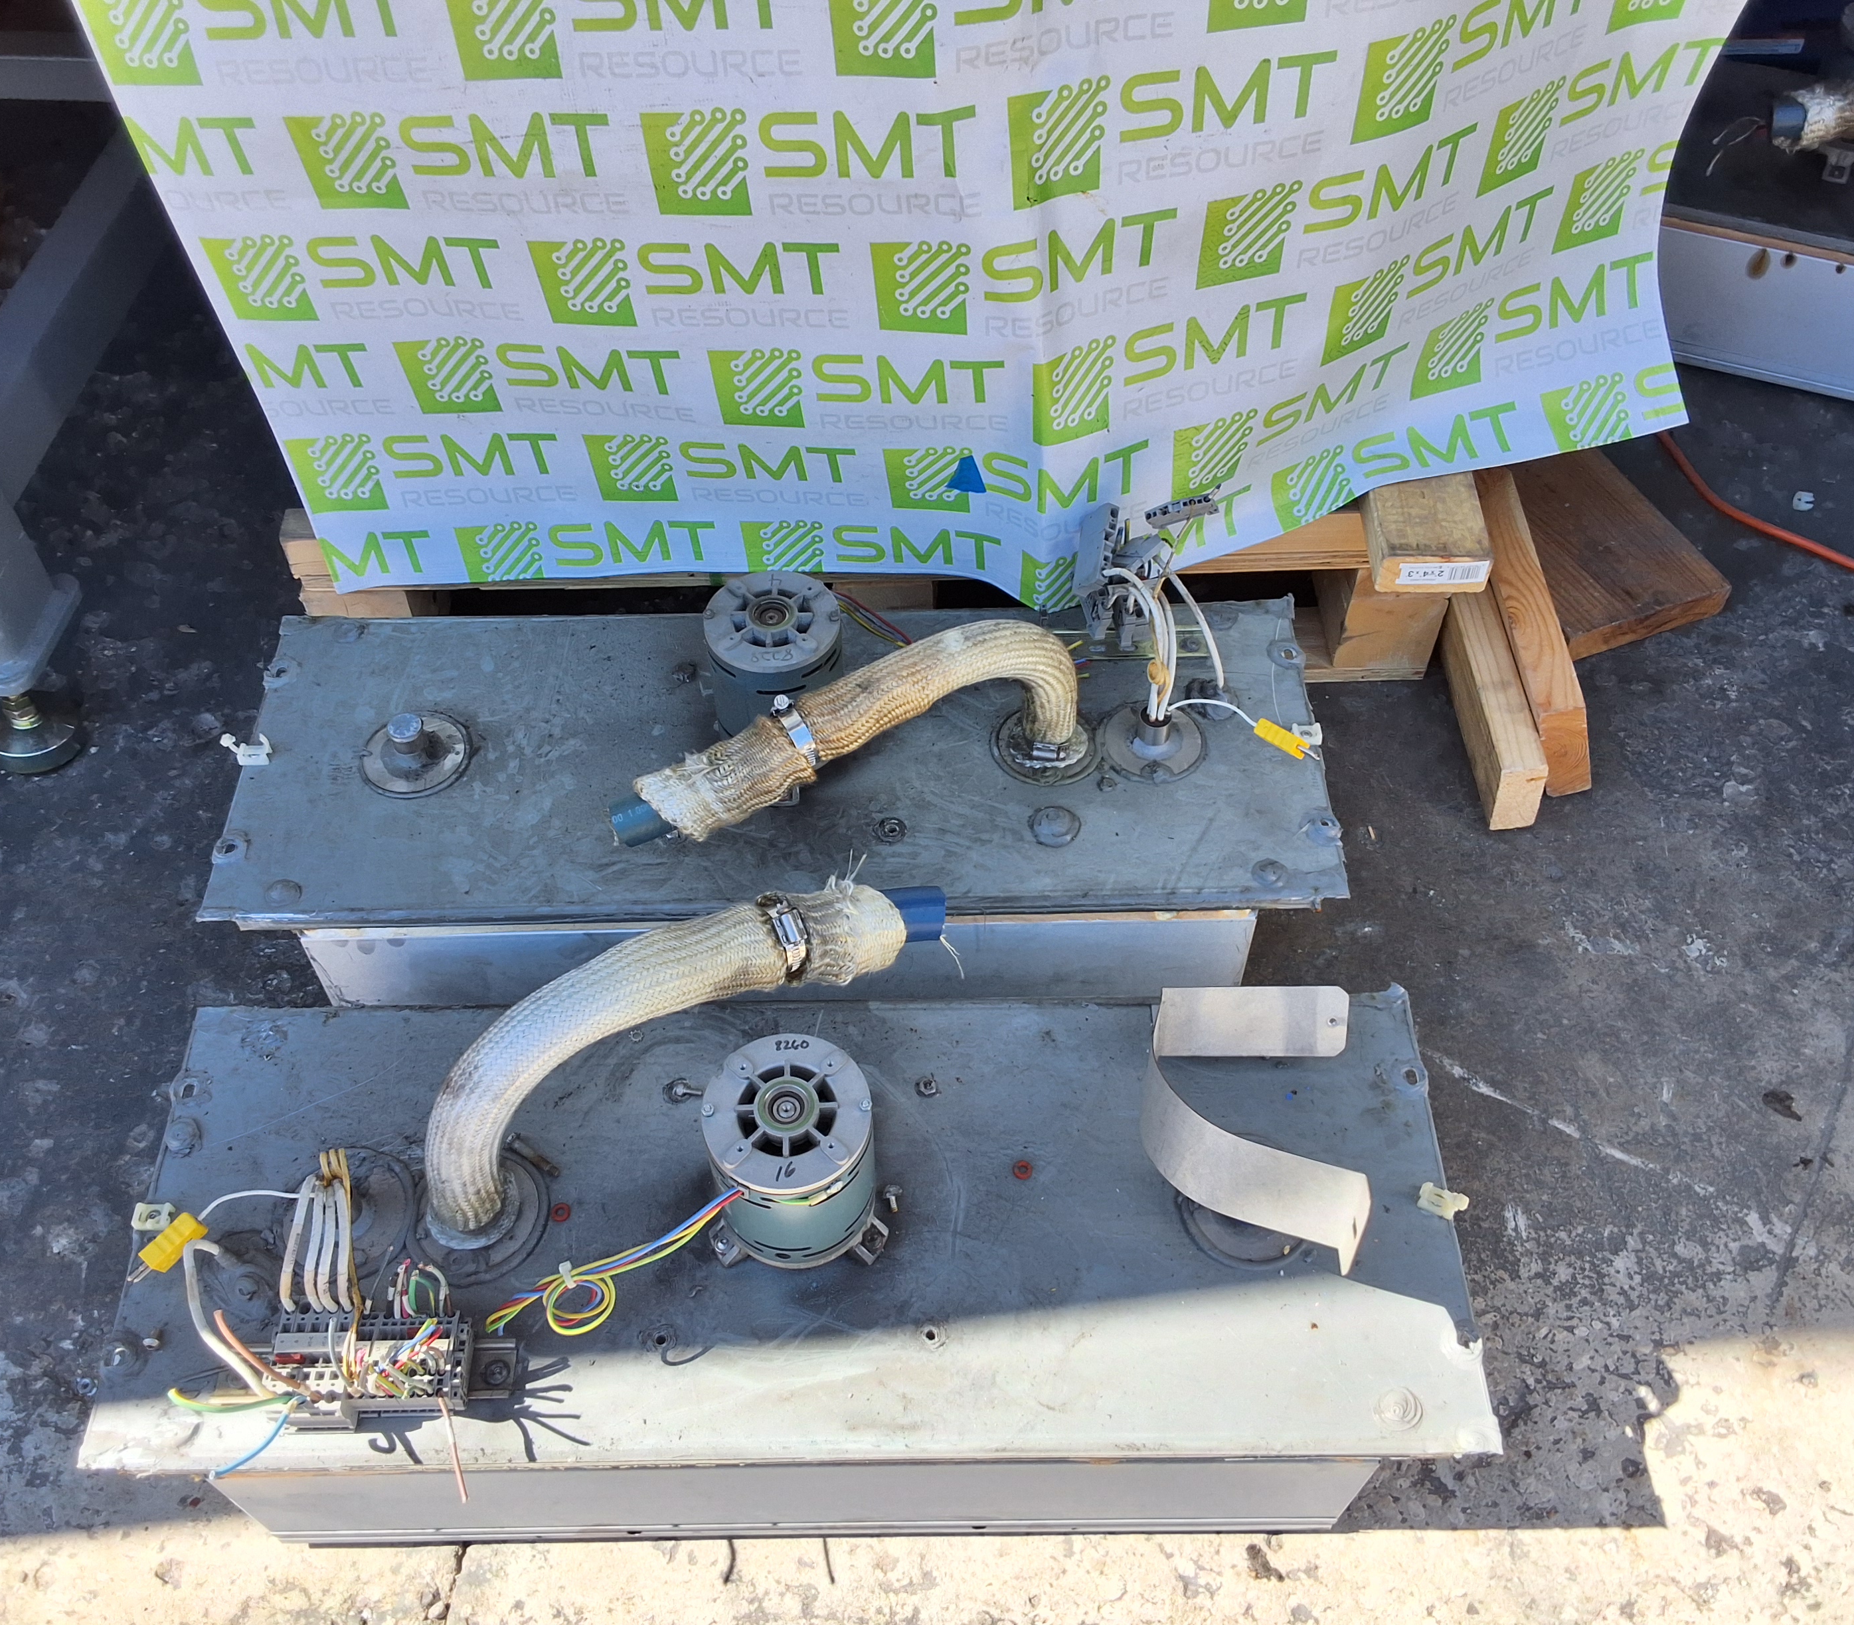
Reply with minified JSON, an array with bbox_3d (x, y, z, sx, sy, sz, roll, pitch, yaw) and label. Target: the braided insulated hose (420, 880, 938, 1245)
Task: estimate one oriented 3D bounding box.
[{"bbox_3d":[-0.170,0.156,1.100,0.341,0.247,0.061,-17,55,-12],"label":"braided insulated hose"}]

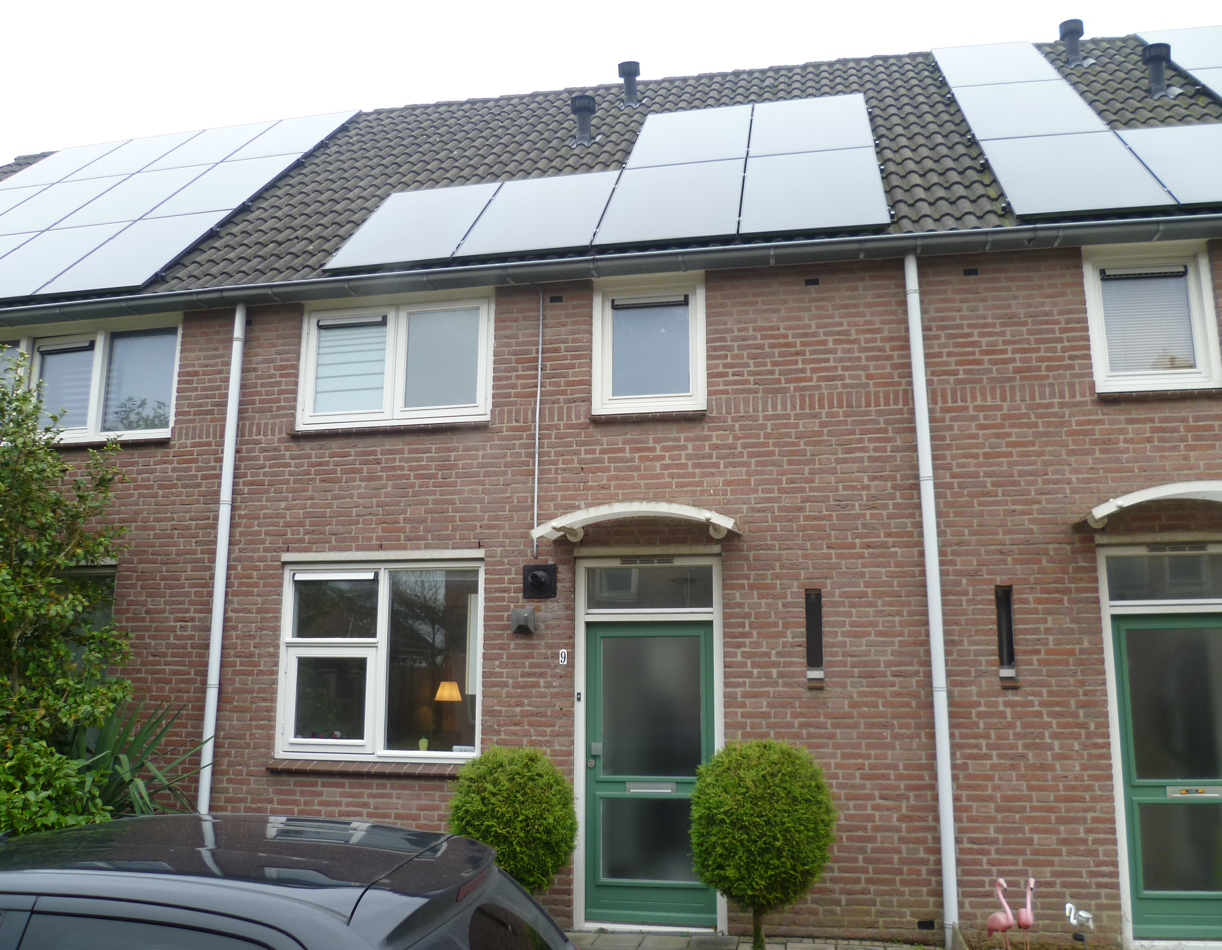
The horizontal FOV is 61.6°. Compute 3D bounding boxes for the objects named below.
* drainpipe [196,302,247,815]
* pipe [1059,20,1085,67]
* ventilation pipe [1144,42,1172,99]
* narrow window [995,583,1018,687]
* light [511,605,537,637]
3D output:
[{"bbox_3d":[-2.940,0.872,7.668,0.085,4.500,0.085,-2,-11,11],"label":"drainpipe"},{"bbox_3d":[4.470,-4.129,9.918,0.225,0.460,0.225,-2,-11,11],"label":"pipe"},{"bbox_3d":[4.838,-3.523,9.054,0.240,0.509,0.240,-2,-11,11],"label":"ventilation pipe"},{"bbox_3d":[2.538,1.037,6.566,0.107,0.670,0.100,-2,-11,11],"label":"narrow window"},{"bbox_3d":[-0.619,1.019,7.194,0.172,0.188,0.095,-2,-11,11],"label":"light"}]

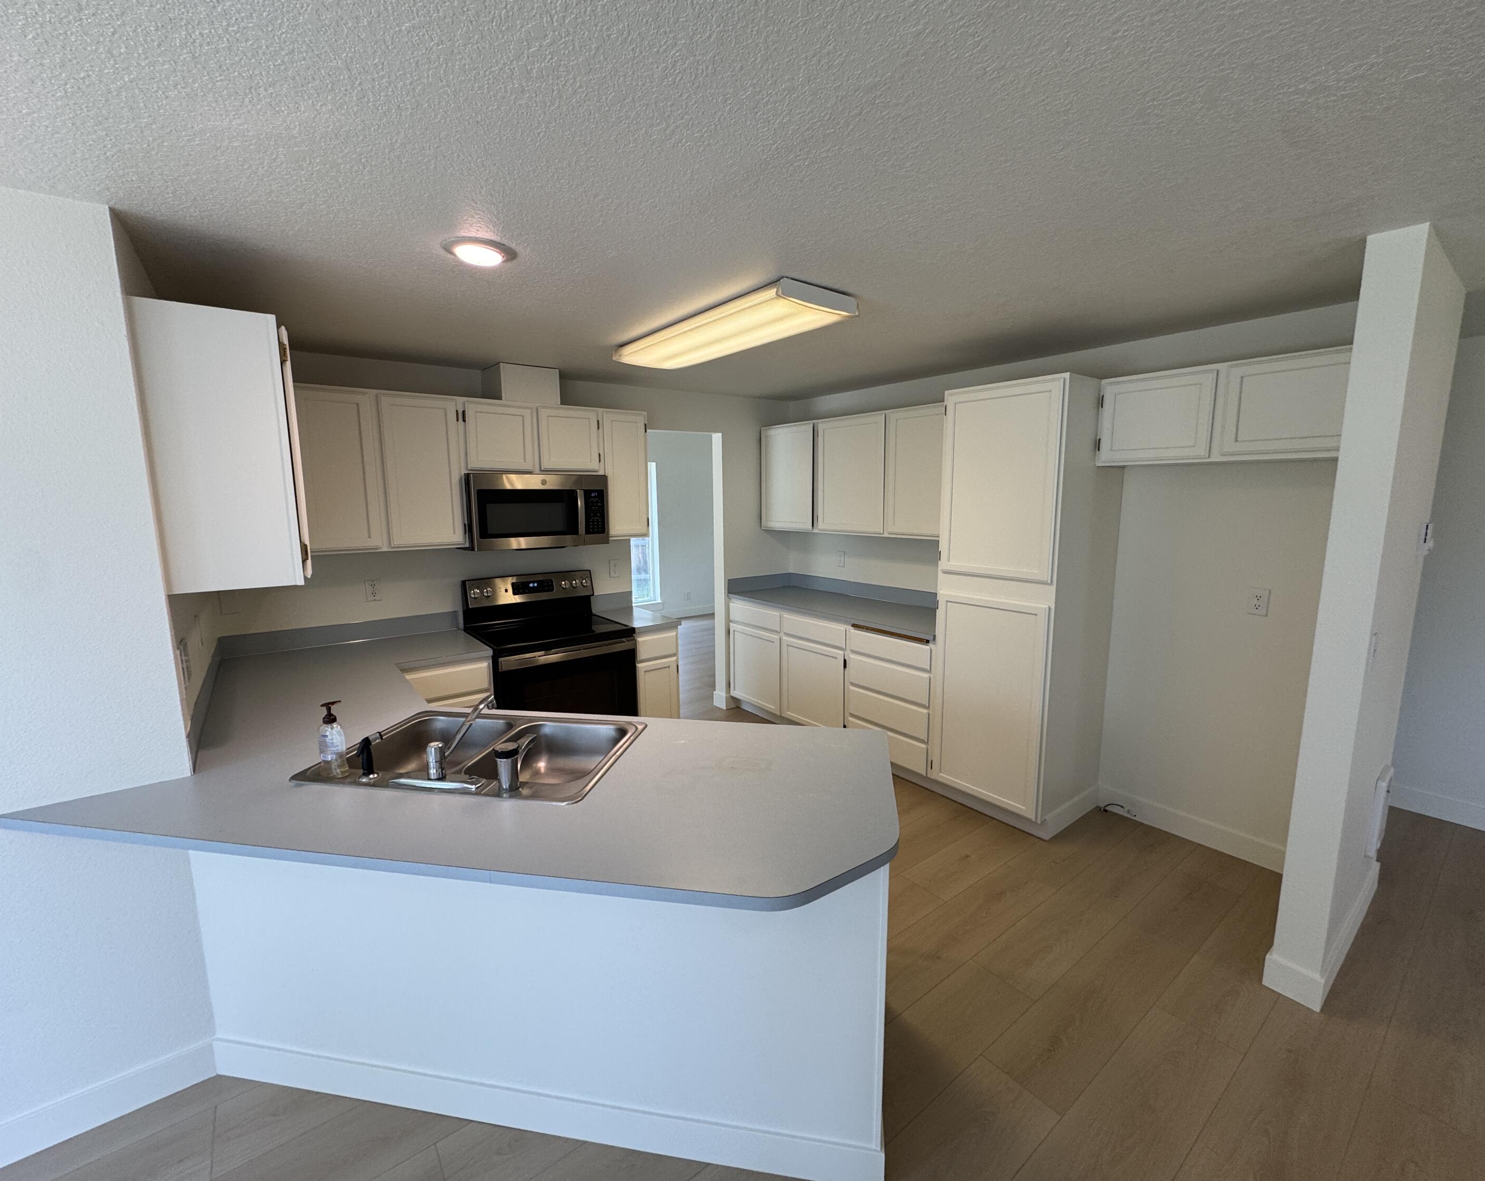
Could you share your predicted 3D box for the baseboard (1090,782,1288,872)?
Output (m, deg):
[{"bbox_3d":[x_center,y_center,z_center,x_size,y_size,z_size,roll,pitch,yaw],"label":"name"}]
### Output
[{"bbox_3d":[2.176,1.143,3.020,0.015,0.120,0.930,-7,11,-37],"label":"baseboard"}]

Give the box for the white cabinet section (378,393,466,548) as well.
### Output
[{"bbox_3d":[-1.670,-0.603,3.295,0.380,0.737,0.300,-7,11,-37],"label":"white cabinet section"}]

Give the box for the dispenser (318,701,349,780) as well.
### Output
[{"bbox_3d":[-1.114,0.400,1.729,0.055,0.200,0.065,6,11,39],"label":"dispenser"}]

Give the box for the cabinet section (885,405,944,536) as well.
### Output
[{"bbox_3d":[1.175,-0.695,3.786,0.300,0.753,0.585,-7,11,-37],"label":"cabinet section"}]

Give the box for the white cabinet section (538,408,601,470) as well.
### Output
[{"bbox_3d":[-1.061,-0.866,3.734,0.385,0.357,0.300,-7,11,-37],"label":"white cabinet section"}]

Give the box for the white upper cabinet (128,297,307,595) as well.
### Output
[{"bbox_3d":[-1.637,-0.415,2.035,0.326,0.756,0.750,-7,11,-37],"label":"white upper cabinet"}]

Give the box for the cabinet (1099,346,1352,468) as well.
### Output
[{"bbox_3d":[2.036,-0.727,2.648,0.322,0.386,0.930,-7,11,-37],"label":"cabinet"}]

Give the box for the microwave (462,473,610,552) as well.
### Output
[{"bbox_3d":[-1.205,-0.458,3.684,0.759,0.407,0.378,-7,11,-37],"label":"microwave"}]

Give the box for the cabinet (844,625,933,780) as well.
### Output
[{"bbox_3d":[1.076,0.597,3.891,0.616,0.784,0.650,-7,11,-37],"label":"cabinet"}]

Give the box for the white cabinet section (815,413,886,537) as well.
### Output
[{"bbox_3d":[0.804,-0.765,4.259,0.300,0.753,0.615,-7,11,-37],"label":"white cabinet section"}]

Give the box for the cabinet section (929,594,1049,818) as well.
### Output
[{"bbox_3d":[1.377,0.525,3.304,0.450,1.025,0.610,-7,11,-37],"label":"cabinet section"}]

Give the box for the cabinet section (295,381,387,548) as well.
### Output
[{"bbox_3d":[-2.008,-0.567,3.080,0.422,0.756,0.330,-7,11,-37],"label":"cabinet section"}]

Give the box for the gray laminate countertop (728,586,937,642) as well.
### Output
[{"bbox_3d":[0.705,0.126,4.298,0.628,0.040,1.859,-7,11,-37],"label":"gray laminate countertop"}]

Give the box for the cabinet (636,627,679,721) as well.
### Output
[{"bbox_3d":[-0.688,0.598,4.063,0.295,0.804,0.642,-7,11,-37],"label":"cabinet"}]

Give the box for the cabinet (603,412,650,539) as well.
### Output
[{"bbox_3d":[-0.795,-0.714,3.993,0.304,0.756,0.330,-7,11,-37],"label":"cabinet"}]

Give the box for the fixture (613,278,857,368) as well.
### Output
[{"bbox_3d":[-0.096,-1.076,2.688,0.383,0.072,1.220,-7,11,-37],"label":"fixture"}]

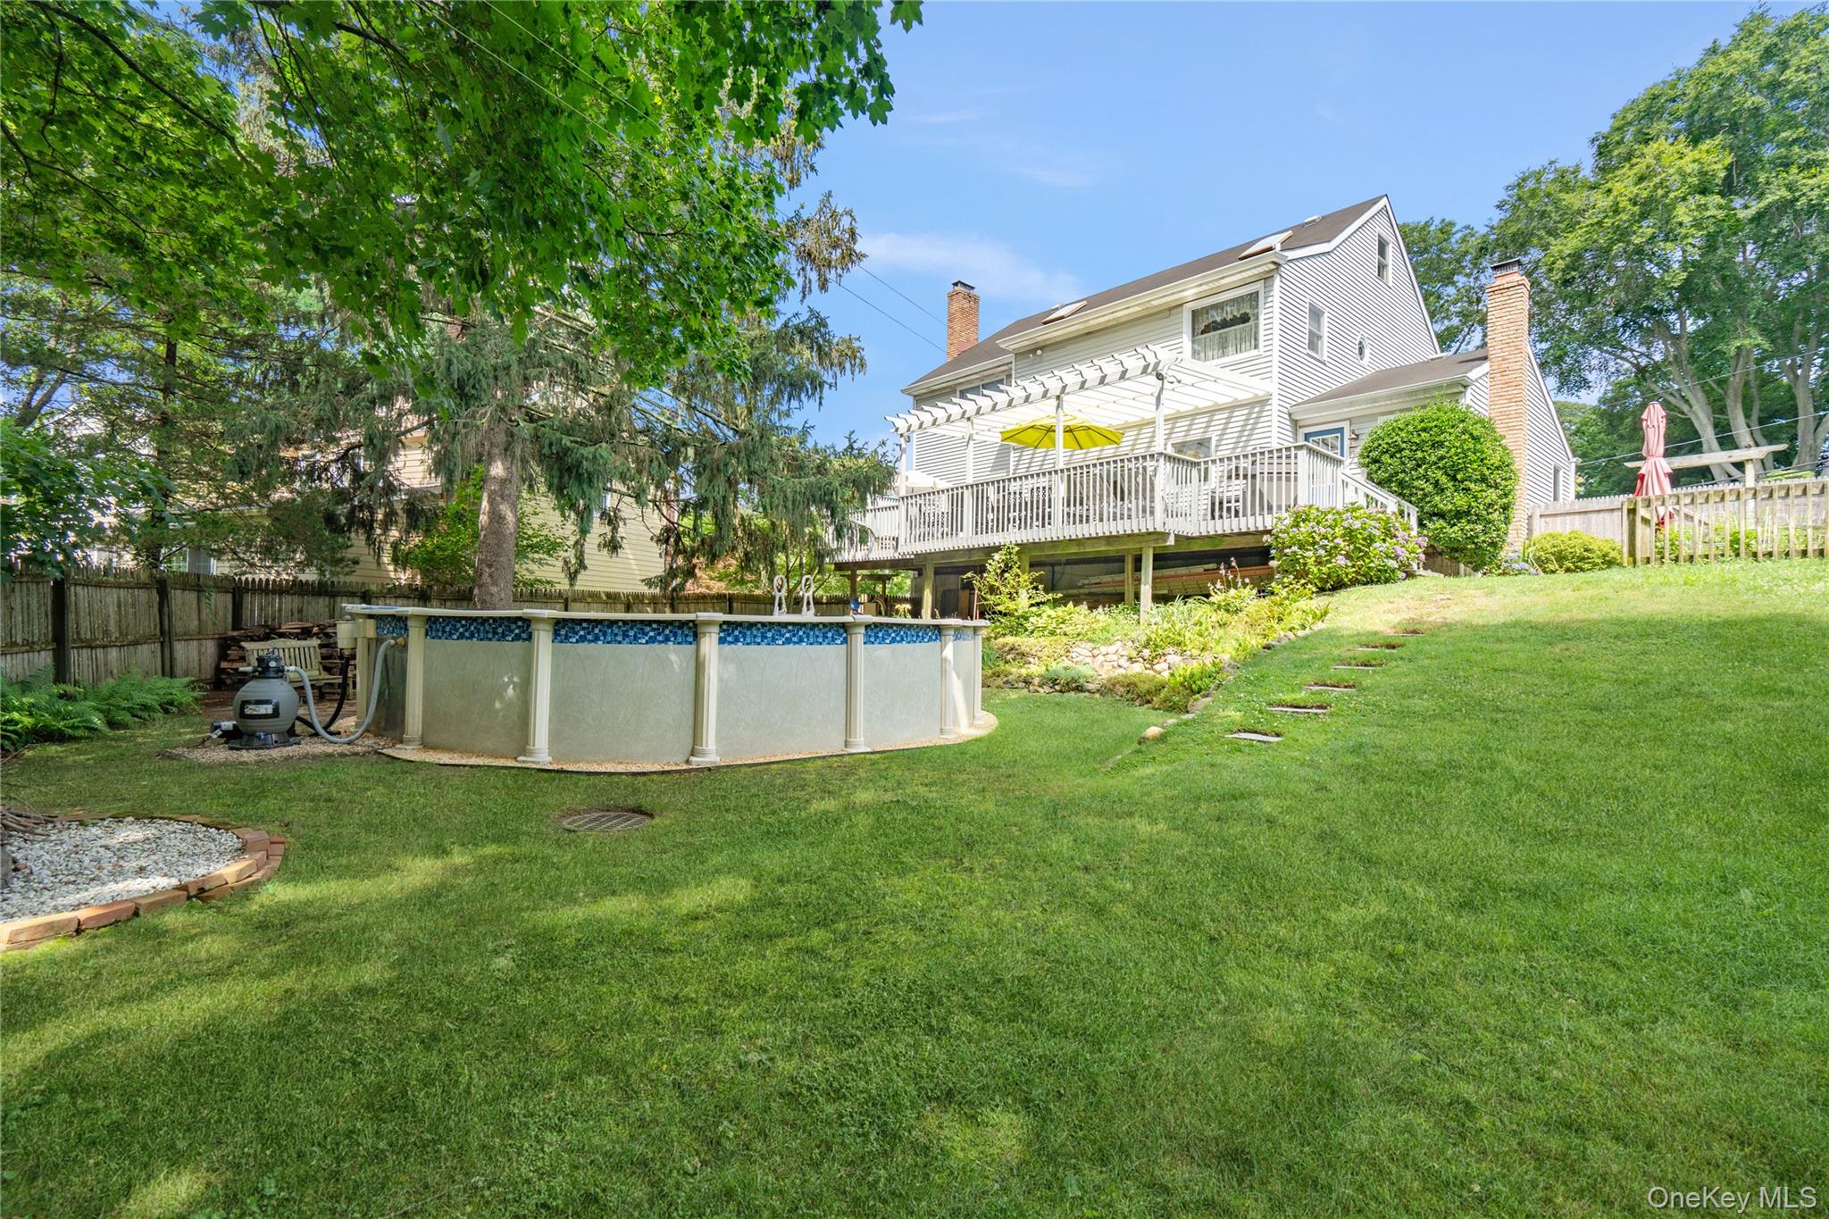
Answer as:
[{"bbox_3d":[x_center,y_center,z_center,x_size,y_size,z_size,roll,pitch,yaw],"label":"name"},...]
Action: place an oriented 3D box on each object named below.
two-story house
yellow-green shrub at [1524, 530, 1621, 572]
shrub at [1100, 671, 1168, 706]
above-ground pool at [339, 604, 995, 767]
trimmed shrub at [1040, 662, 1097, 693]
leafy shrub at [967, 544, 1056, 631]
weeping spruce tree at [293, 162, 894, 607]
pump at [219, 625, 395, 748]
[{"bbox_3d":[6.780,-4.587,19.874,14.000,10.500,13.800,2,-1,-42],"label":"two-story house"},{"bbox_3d":[10.900,-0.950,13.450,1.100,0.700,1.300,2,-2,-44],"label":"yellow-green shrub"},{"bbox_3d":[2.956,1.079,11.135,0.720,0.500,0.900,2,-1,-42],"label":"shrub"},{"bbox_3d":[-2.845,0.738,10.710,7.500,1.340,7.500,1,-1,0],"label":"above-ground pool"},{"bbox_3d":[2.297,1.008,12.436,0.680,0.470,0.850,2,-1,-42],"label":"trimmed shrub"},{"bbox_3d":[1.668,-0.277,14.106,1.400,1.750,1.500,2,-1,-42],"label":"leafy shrub"},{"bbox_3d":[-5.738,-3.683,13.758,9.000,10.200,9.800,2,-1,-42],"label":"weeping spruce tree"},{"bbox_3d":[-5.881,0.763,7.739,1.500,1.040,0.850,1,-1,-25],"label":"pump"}]

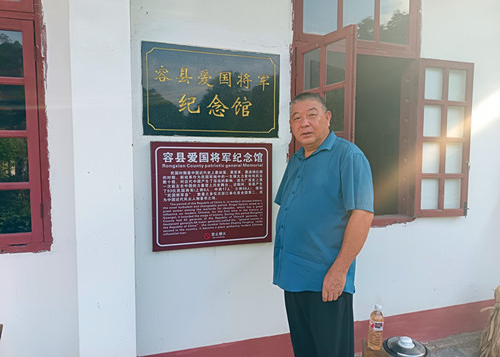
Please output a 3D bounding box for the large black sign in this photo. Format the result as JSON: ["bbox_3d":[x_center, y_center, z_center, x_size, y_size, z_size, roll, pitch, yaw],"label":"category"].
[{"bbox_3d":[-0.203,-0.488,1.990,0.788,0.496,0.028,-1,4,-17],"label":"large black sign"}]

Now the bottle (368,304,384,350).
[{"bbox_3d":[0.637,0.745,1.748,0.067,0.214,0.067,-1,4,-17],"label":"bottle"}]

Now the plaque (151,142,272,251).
[{"bbox_3d":[-0.204,0.097,2.020,0.707,0.604,0.028,-1,4,-17],"label":"plaque"}]

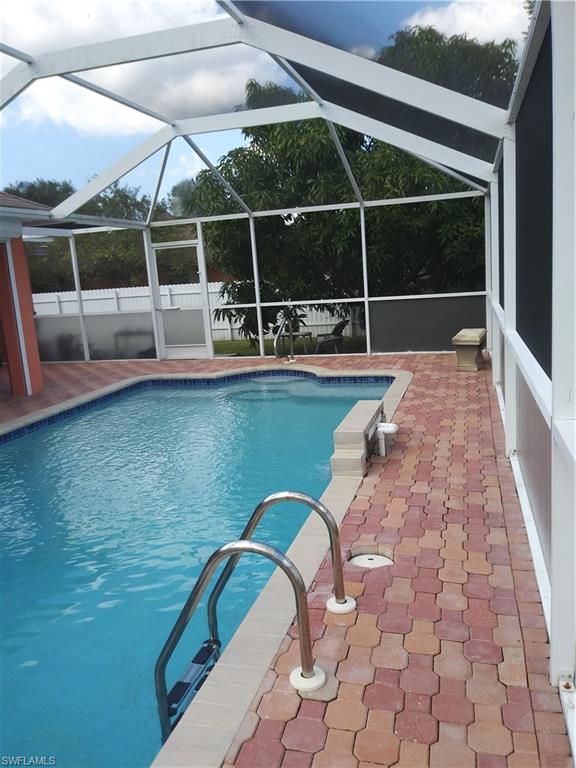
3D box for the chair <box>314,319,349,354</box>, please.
[{"bbox_3d":[0.896,-0.894,12.333,0.700,0.790,0.610,-4,10,-3],"label":"chair"}]

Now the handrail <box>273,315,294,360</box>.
[{"bbox_3d":[-0.084,-0.697,9.915,0.120,0.765,0.970,0,11,18],"label":"handrail"}]

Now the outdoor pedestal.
[{"bbox_3d":[2.636,-0.489,8.647,0.370,0.435,1.260,0,11,22],"label":"outdoor pedestal"}]

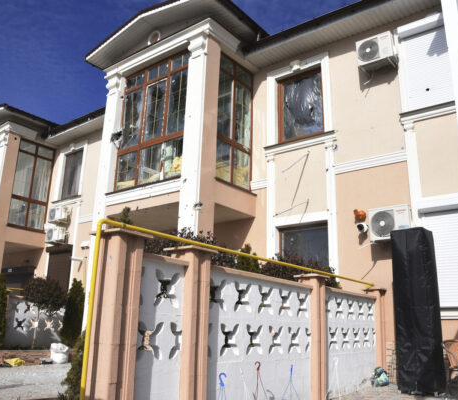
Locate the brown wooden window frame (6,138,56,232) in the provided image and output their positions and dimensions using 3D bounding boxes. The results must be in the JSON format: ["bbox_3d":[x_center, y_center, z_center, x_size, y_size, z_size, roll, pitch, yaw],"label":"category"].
[{"bbox_3d":[-6.300,-0.475,14.388,0.121,2.878,1.313,-10,-19,36],"label":"brown wooden window frame"}]

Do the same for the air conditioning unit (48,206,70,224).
[{"bbox_3d":[-5.273,0.473,13.929,0.707,0.444,0.263,-10,-19,36],"label":"air conditioning unit"}]

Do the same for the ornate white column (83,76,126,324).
[{"bbox_3d":[-2.712,0.053,10.194,0.545,6.363,0.444,-10,-19,36],"label":"ornate white column"}]

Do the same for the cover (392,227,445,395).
[{"bbox_3d":[2.725,1.562,6.497,0.505,2.252,0.485,-10,-19,36],"label":"cover"}]

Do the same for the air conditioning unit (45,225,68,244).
[{"bbox_3d":[-5.308,1.084,13.773,0.707,0.444,0.263,-10,-19,36],"label":"air conditioning unit"}]

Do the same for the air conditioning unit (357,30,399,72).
[{"bbox_3d":[2.816,-2.811,8.570,0.687,0.535,0.273,-10,-19,36],"label":"air conditioning unit"}]

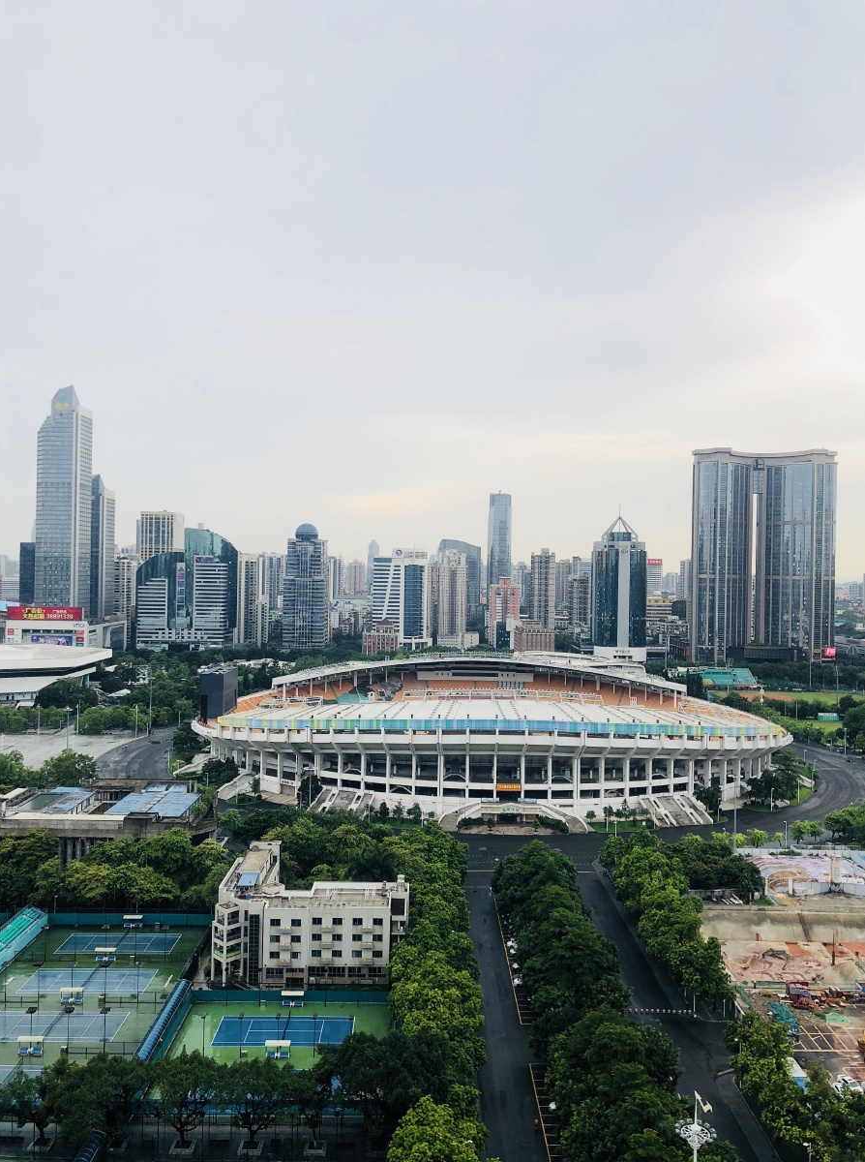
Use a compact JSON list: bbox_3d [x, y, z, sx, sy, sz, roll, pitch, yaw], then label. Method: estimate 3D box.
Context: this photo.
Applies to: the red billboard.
[{"bbox_3d":[-324.350,27.350,787.020,62.300,10.900,3.000,1,0,-1],"label":"red billboard"}]

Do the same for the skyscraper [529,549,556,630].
[{"bbox_3d":[114.540,24.550,986.390,27.100,116.900,25.000,1,0,-1],"label":"skyscraper"}]

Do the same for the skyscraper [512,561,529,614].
[{"bbox_3d":[122.550,26.500,1300.020,24.000,108.000,22.000,1,0,-1],"label":"skyscraper"}]

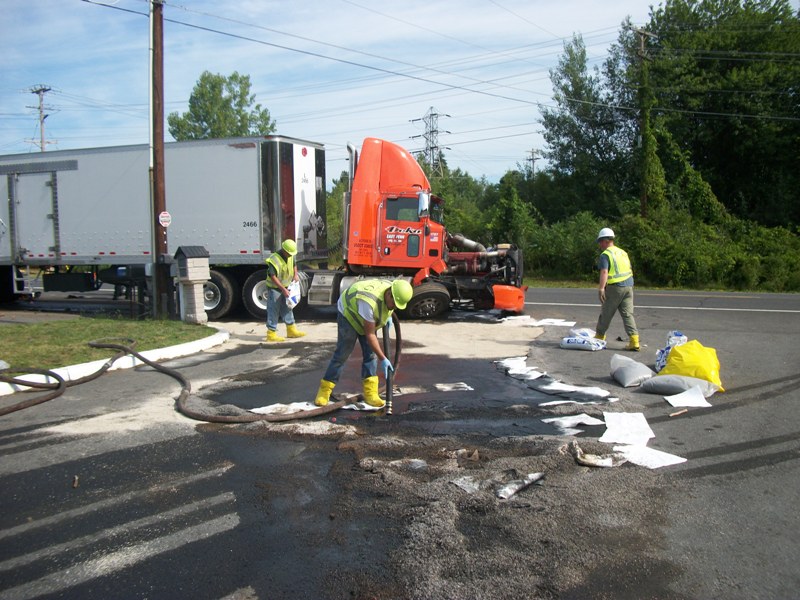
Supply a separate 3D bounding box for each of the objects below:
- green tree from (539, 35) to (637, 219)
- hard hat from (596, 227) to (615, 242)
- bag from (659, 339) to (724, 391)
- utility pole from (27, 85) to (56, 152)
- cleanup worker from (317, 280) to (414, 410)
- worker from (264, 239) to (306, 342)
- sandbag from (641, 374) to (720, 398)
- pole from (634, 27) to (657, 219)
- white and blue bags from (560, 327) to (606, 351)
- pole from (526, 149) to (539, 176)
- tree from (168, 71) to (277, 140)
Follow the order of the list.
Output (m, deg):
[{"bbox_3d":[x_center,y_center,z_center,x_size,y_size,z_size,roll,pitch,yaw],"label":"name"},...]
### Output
[{"bbox_3d":[10.227,-7.743,39.560,5.500,12.800,5.500,-1,4,0],"label":"green tree"},{"bbox_3d":[3.058,-0.958,10.950,0.290,0.160,0.230,-8,-1,35],"label":"hard hat"},{"bbox_3d":[3.148,0.670,7.985,0.680,0.480,0.550,1,4,22],"label":"bag"},{"bbox_3d":[-22.692,-7.591,47.525,2.100,12.000,0.500,-3,5,-24],"label":"utility pole"},{"bbox_3d":[-0.358,0.408,7.157,0.820,1.250,0.620,1,4,25],"label":"cleanup worker"},{"bbox_3d":[-1.955,-0.161,12.341,0.550,1.710,0.550,3,5,40],"label":"worker"},{"bbox_3d":[2.958,0.867,7.773,0.700,0.170,0.420,1,5,30],"label":"sandbag"},{"bbox_3d":[10.112,-6.005,30.647,0.350,10.100,2.300,3,6,45],"label":"pole"},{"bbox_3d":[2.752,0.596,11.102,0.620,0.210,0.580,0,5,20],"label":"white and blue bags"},{"bbox_3d":[17.002,-12.216,94.518,2.000,14.000,0.400,-1,4,-11],"label":"pole"},{"bbox_3d":[-10.475,-7.507,44.542,6.400,11.800,6.400,-1,4,0],"label":"tree"}]

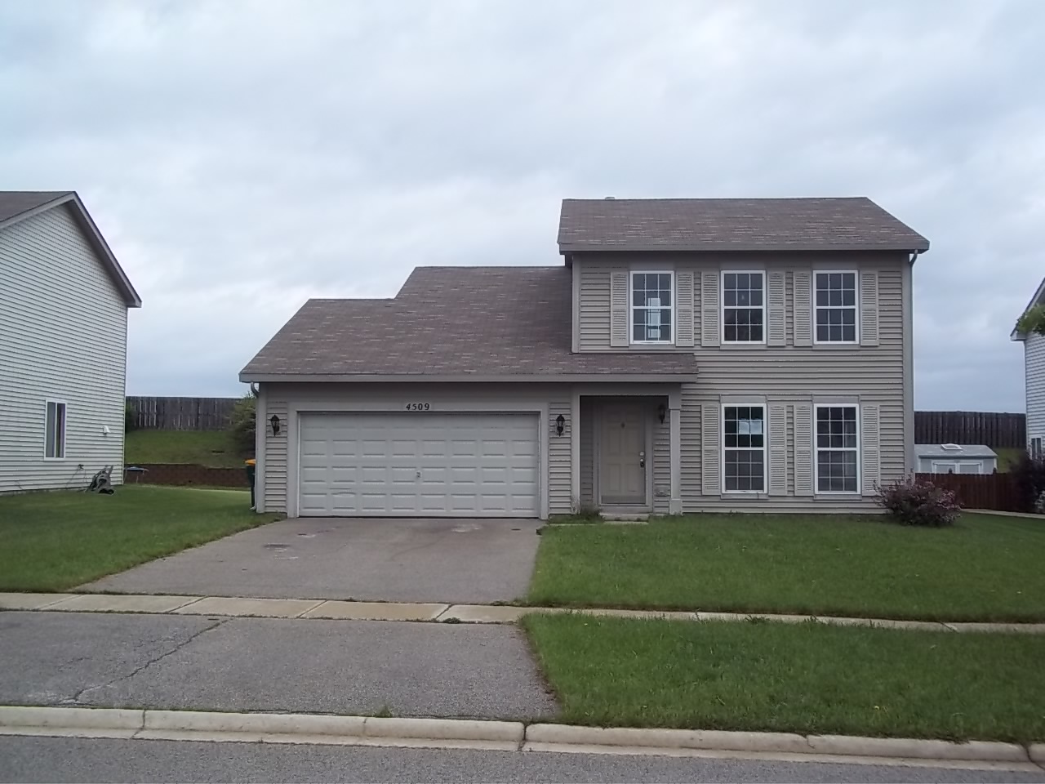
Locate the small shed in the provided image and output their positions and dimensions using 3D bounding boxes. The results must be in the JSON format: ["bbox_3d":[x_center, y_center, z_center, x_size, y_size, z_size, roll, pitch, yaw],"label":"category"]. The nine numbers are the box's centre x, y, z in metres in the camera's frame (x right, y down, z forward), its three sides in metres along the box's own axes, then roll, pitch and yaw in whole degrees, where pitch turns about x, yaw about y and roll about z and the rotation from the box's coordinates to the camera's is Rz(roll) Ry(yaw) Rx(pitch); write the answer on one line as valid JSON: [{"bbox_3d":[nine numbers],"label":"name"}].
[{"bbox_3d":[17.230,3.355,44.053,3.120,2.450,2.450,0,-4,3],"label":"small shed"}]

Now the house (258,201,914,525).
[{"bbox_3d":[1.512,-0.939,26.679,13.738,7.638,10.653,0,-4,3],"label":"house"}]

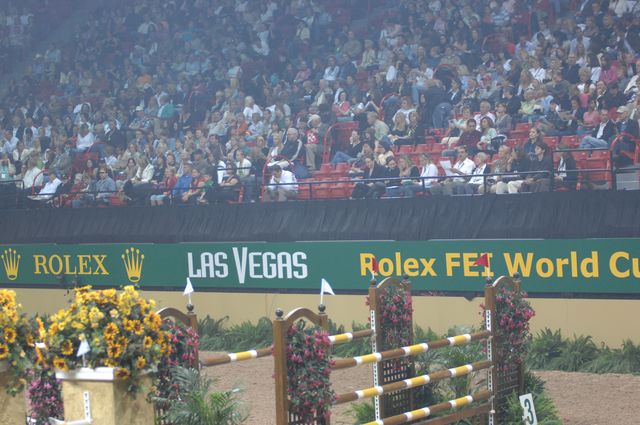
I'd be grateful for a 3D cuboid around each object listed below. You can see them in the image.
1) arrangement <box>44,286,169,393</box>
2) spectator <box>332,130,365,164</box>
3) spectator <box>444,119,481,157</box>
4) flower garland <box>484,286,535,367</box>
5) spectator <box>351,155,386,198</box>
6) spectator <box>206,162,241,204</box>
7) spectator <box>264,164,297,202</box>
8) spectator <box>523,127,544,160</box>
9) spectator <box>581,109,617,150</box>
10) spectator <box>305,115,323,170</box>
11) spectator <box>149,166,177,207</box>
[{"bbox_3d":[-2.119,1.255,18.500,1.120,1.000,1.060,-2,1,35],"label":"arrangement"},{"bbox_3d":[0.659,-1.235,41.705,0.880,1.200,0.500,-2,1,-38],"label":"spectator"},{"bbox_3d":[2.998,-1.352,39.205,0.520,1.250,0.780,-2,1,37],"label":"spectator"},{"bbox_3d":[2.572,1.547,25.300,0.360,1.050,0.780,-2,1,36],"label":"flower garland"},{"bbox_3d":[1.036,-0.603,39.005,0.800,1.200,0.520,-3,1,-44],"label":"spectator"},{"bbox_3d":[-2.136,-0.509,41.705,0.780,1.220,0.480,-3,1,-44],"label":"spectator"},{"bbox_3d":[-0.876,-0.525,42.568,0.550,1.120,0.820,-2,1,37],"label":"spectator"},{"bbox_3d":[4.322,-1.127,38.312,0.780,1.240,0.500,-4,1,-42],"label":"spectator"},{"bbox_3d":[5.535,-1.434,36.905,0.800,1.250,0.520,-2,1,-42],"label":"spectator"},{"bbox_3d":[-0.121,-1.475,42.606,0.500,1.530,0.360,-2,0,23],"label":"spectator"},{"bbox_3d":[-3.802,-0.517,45.618,0.470,1.170,0.780,-2,1,43],"label":"spectator"}]

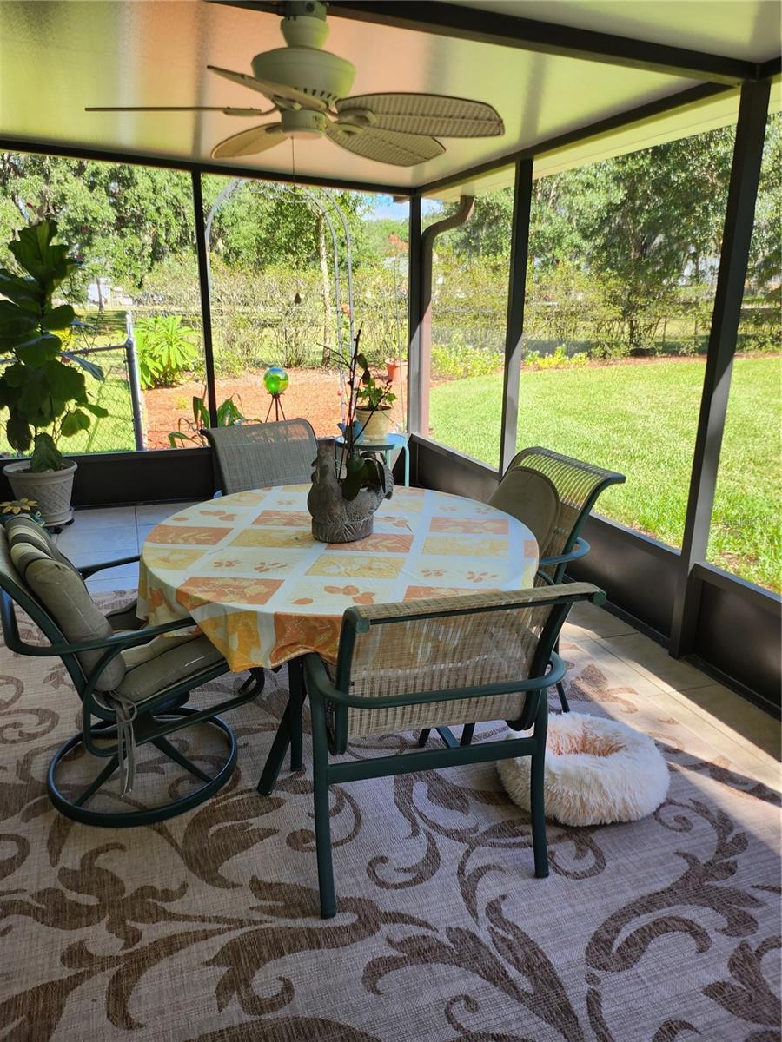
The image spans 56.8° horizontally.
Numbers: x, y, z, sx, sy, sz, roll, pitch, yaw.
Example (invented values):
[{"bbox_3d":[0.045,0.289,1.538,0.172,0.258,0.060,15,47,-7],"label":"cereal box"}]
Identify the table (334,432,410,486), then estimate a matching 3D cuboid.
[{"bbox_3d":[-0.138,-0.341,5.295,0.540,0.500,0.540,0,16,0],"label":"table"}]

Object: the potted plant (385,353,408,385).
[{"bbox_3d":[0.197,-3.117,14.923,0.580,0.660,0.580,0,16,0],"label":"potted plant"}]

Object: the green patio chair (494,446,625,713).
[{"bbox_3d":[0.347,0.211,2.717,0.820,0.880,0.640,-6,17,-19],"label":"green patio chair"}]

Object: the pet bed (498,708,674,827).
[{"bbox_3d":[0.586,0.716,2.218,0.540,0.190,0.540,0,16,0],"label":"pet bed"}]

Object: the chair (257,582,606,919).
[{"bbox_3d":[0.080,0.465,1.878,0.640,0.870,0.830,-4,17,-13],"label":"chair"}]

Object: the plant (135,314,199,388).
[{"bbox_3d":[-4.552,-3.400,14.528,1.400,1.420,1.350,0,16,0],"label":"plant"}]

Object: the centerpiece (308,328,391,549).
[{"bbox_3d":[-0.129,-0.266,2.203,0.270,0.620,0.210,-1,16,-4],"label":"centerpiece"}]

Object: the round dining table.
[{"bbox_3d":[-0.161,0.380,2.401,1.270,0.730,1.270,0,16,0],"label":"round dining table"}]

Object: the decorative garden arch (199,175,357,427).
[{"bbox_3d":[-0.971,-1.619,6.351,1.180,2.560,0.470,-4,17,-14],"label":"decorative garden arch"}]

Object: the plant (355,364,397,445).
[{"bbox_3d":[-0.117,-0.828,5.143,0.300,0.520,0.300,0,16,0],"label":"plant"}]

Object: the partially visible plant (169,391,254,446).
[{"bbox_3d":[-1.433,-0.600,5.814,0.680,0.880,0.650,0,16,0],"label":"partially visible plant"}]

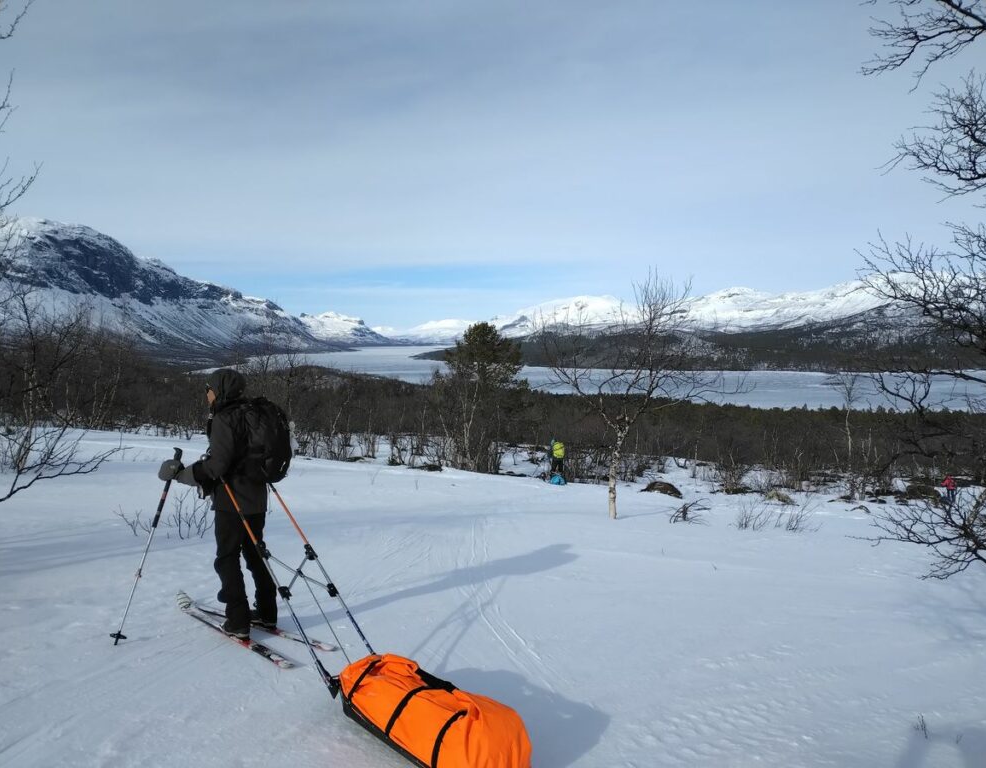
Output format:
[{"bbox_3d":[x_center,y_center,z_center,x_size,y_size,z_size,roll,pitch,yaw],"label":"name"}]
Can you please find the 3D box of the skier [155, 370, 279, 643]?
[{"bbox_3d":[-1.844,0.794,5.385,0.680,1.798,0.550,1,4,22],"label":"skier"}]

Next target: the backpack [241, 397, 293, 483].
[{"bbox_3d":[-1.477,0.364,5.230,0.250,0.540,0.320,1,4,22],"label":"backpack"}]

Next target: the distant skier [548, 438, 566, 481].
[{"bbox_3d":[2.563,3.089,32.233,0.650,1.789,0.600,-1,3,-18],"label":"distant skier"}]

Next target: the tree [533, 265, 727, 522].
[{"bbox_3d":[2.486,0.199,14.336,3.300,4.444,3.100,0,3,0],"label":"tree"}]

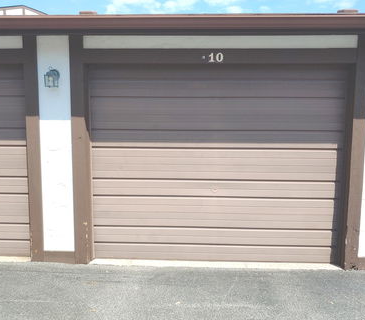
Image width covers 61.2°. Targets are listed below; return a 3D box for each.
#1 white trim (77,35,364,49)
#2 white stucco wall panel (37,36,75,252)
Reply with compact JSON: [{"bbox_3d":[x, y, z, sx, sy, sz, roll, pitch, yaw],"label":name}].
[{"bbox_3d":[0.358,-1.160,3.047,2.687,0.122,0.040,1,5,2],"label":"white trim"},{"bbox_3d":[-1.323,-0.131,3.267,0.332,2.256,0.060,1,6,2],"label":"white stucco wall panel"}]

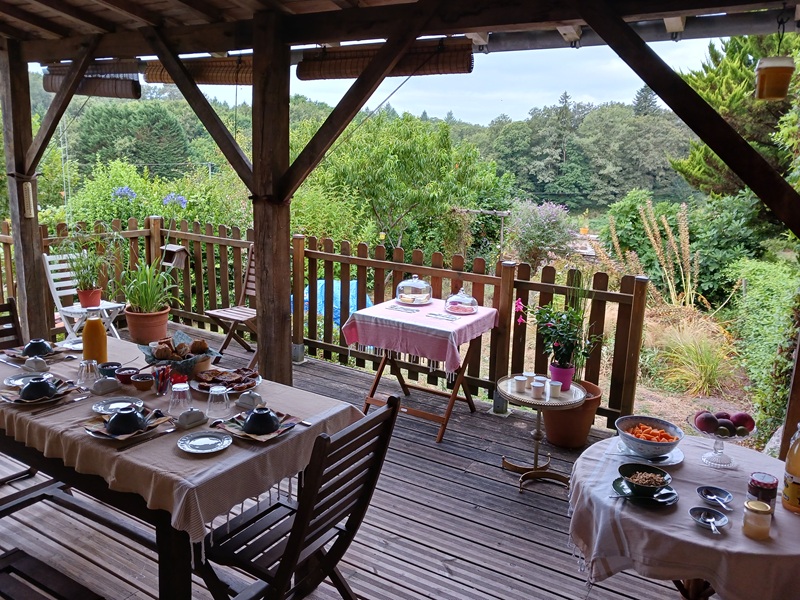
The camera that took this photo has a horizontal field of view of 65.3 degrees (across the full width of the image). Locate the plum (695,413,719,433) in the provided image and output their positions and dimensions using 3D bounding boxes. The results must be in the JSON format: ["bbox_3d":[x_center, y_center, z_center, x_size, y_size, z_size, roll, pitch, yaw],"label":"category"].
[{"bbox_3d":[1.008,0.403,2.045,0.067,0.066,0.067,2,12,0],"label":"plum"}]

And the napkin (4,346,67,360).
[{"bbox_3d":[-1.635,0.240,2.803,0.205,0.022,0.205,9,13,30],"label":"napkin"}]

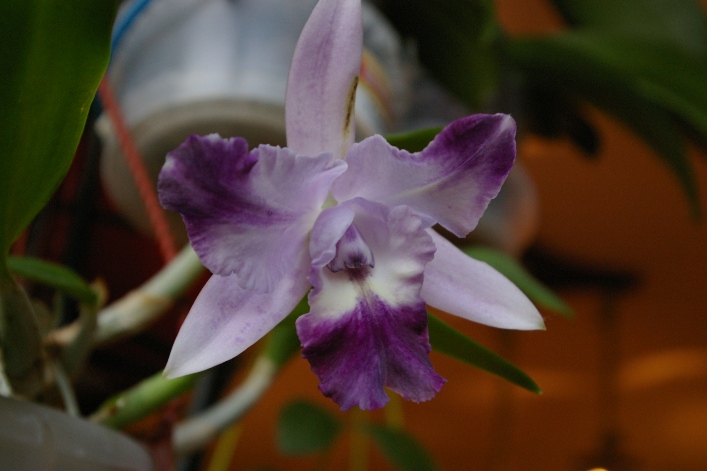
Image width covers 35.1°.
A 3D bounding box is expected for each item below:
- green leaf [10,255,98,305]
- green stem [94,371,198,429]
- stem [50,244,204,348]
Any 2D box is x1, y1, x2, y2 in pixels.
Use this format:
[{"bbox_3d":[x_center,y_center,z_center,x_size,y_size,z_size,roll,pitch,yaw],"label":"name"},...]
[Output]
[{"bbox_3d":[-0.112,0.016,0.415,0.035,0.008,0.011,18,0,0],"label":"green leaf"},{"bbox_3d":[-0.073,0.058,0.403,0.041,0.010,0.010,-22,0,-7],"label":"green stem"},{"bbox_3d":[-0.084,0.022,0.425,0.069,0.013,0.013,-29,0,8],"label":"stem"}]

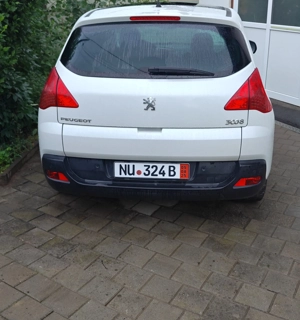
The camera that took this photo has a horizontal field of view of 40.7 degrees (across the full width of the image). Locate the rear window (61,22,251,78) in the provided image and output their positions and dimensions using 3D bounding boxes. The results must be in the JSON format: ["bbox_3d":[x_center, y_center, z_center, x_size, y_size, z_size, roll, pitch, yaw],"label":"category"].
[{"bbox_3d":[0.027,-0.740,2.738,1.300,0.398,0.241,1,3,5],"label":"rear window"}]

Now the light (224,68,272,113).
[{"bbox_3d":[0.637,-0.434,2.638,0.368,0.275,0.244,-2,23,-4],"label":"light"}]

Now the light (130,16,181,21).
[{"bbox_3d":[0.033,-0.961,2.740,0.350,0.030,0.040,1,23,5],"label":"light"}]

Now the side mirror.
[{"bbox_3d":[1.150,-1.358,4.834,0.250,0.190,0.150,1,23,5],"label":"side mirror"}]

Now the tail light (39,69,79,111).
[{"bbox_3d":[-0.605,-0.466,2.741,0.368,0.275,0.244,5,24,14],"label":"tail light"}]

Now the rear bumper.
[{"bbox_3d":[0.018,0.090,2.884,1.630,0.310,0.380,1,23,5],"label":"rear bumper"}]

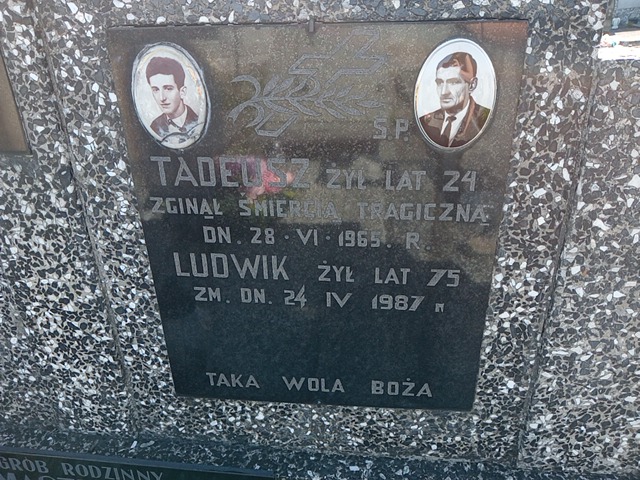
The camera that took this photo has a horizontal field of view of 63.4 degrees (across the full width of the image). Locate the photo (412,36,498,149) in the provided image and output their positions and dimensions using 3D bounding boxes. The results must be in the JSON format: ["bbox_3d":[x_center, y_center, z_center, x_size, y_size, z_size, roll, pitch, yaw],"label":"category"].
[{"bbox_3d":[0.150,-0.157,0.569,0.089,0.120,0.012,1,26,5],"label":"photo"}]

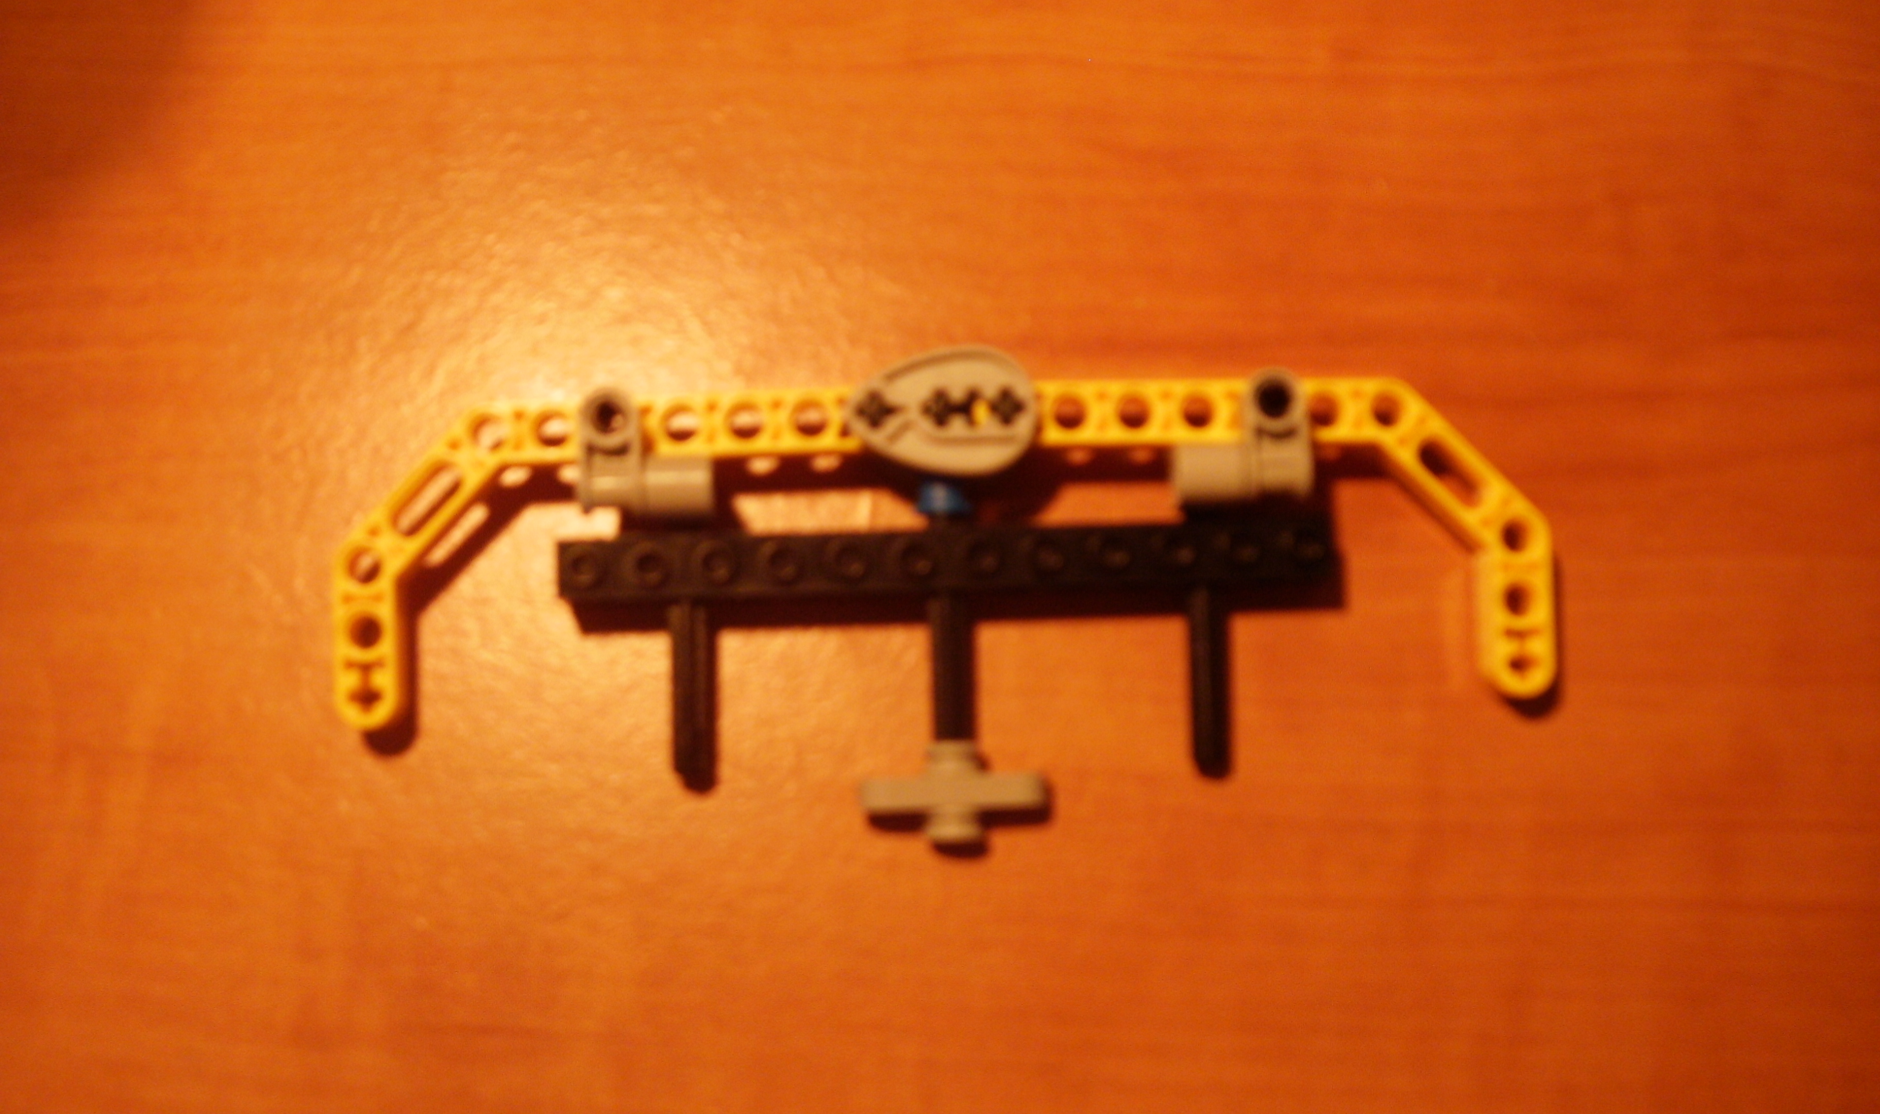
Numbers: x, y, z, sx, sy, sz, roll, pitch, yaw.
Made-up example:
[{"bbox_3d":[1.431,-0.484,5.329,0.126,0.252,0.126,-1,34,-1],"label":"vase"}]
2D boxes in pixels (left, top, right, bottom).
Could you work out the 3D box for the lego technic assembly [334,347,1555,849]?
[{"bbox_3d":[0.001,0.005,0.234,0.151,0.018,0.059,-1,79,-1],"label":"lego technic assembly"}]

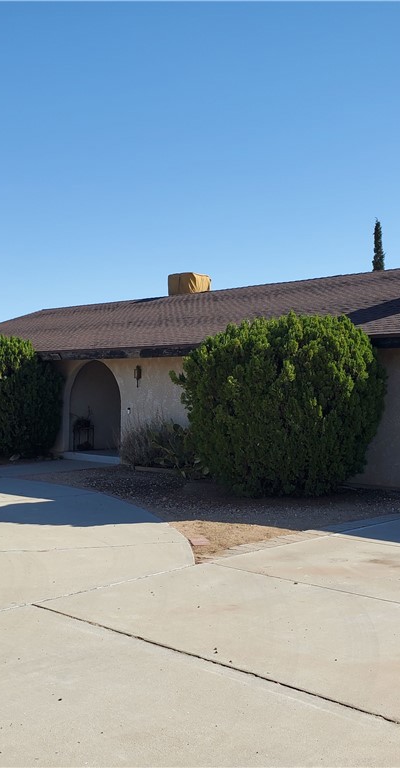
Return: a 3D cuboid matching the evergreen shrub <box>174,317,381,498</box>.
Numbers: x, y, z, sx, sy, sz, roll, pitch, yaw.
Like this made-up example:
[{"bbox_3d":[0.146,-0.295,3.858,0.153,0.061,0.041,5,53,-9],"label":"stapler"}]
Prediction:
[{"bbox_3d":[1.306,0.292,11.750,3.100,2.740,2.800,0,-1,43],"label":"evergreen shrub"}]

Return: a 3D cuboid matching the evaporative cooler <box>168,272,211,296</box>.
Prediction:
[{"bbox_3d":[-0.328,-2.826,23.243,1.040,0.880,0.740,0,-1,43],"label":"evaporative cooler"}]

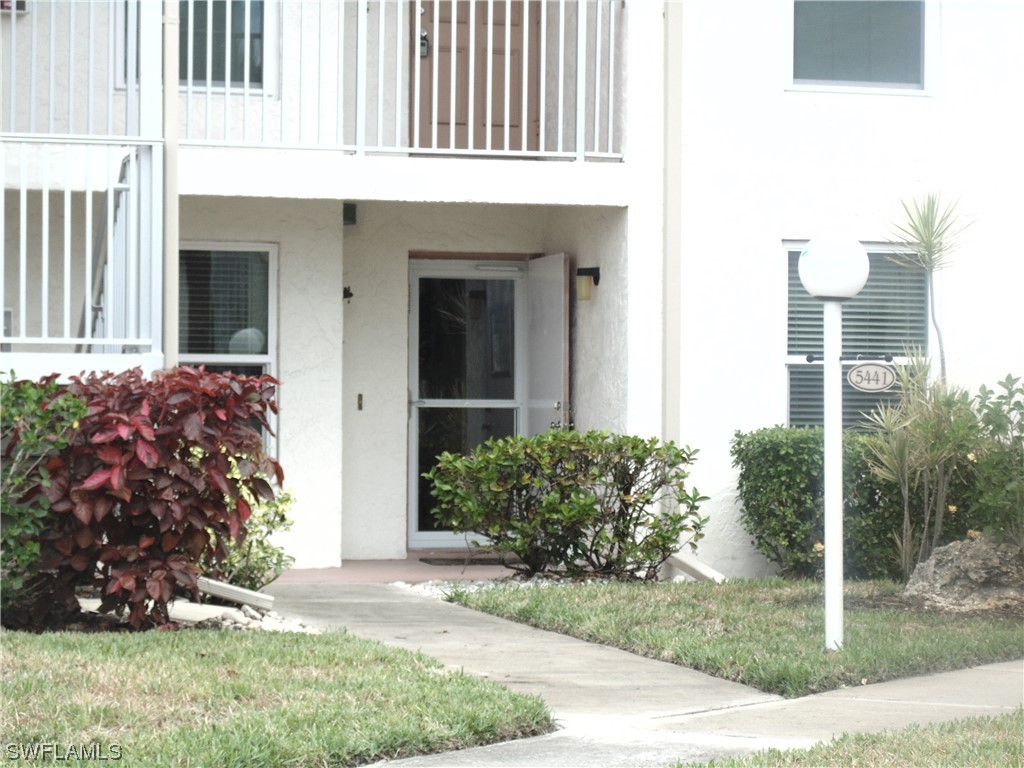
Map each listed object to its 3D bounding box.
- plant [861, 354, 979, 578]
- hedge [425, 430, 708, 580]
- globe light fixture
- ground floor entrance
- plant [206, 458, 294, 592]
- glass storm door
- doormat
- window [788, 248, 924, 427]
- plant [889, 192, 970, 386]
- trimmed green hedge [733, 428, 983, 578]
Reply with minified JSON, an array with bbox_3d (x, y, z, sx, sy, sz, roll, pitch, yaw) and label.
[{"bbox_3d":[2.629,0.539,18.700,0.740,1.410,0.700,0,0,-20],"label":"plant"},{"bbox_3d":[0.350,0.773,18.600,1.620,0.960,0.850,0,0,-20],"label":"hedge"},{"bbox_3d":[1.597,0.291,14.400,0.355,2.060,0.355,0,0,6],"label":"globe light fixture"},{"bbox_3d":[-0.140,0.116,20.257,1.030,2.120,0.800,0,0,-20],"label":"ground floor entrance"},{"bbox_3d":[-1.685,0.892,18.400,0.680,0.860,0.620,0,0,-20],"label":"plant"},{"bbox_3d":[-0.316,0.145,20.597,0.900,2.040,0.070,0,0,-20],"label":"glass storm door"},{"bbox_3d":[-0.258,1.226,19.930,0.770,0.020,0.480,0,0,-20],"label":"doormat"},{"bbox_3d":[2.350,-0.175,19.887,1.100,1.500,0.100,0,0,-20],"label":"window"},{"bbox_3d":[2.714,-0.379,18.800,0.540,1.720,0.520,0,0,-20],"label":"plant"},{"bbox_3d":[2.285,0.793,19.400,1.720,1.000,0.820,0,0,-20],"label":"trimmed green hedge"}]

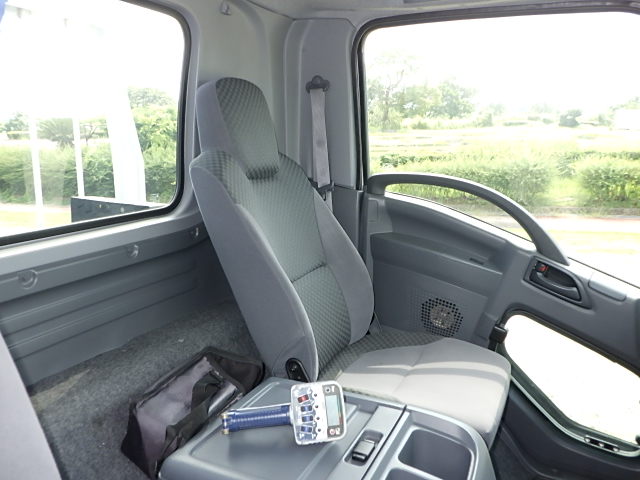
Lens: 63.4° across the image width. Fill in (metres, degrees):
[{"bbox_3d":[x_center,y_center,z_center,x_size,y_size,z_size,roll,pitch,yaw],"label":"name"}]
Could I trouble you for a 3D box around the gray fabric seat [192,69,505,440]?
[{"bbox_3d":[0.089,0.059,1.360,0.820,0.955,0.500,7,14,24],"label":"gray fabric seat"}]

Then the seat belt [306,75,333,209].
[{"bbox_3d":[0.005,-0.317,1.686,0.080,0.426,0.040,3,13,25],"label":"seat belt"}]

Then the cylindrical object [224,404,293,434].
[{"bbox_3d":[-0.117,0.339,0.980,0.132,0.038,0.038,-1,13,-10],"label":"cylindrical object"}]

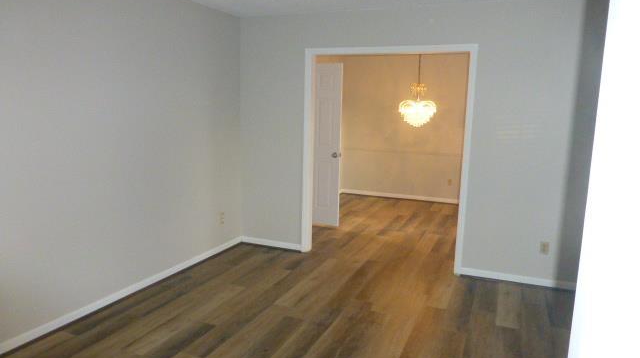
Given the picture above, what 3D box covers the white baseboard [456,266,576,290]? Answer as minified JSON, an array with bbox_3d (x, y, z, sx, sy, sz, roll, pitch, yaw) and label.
[{"bbox_3d":[1.758,0.902,3.961,0.944,0.085,0.020,5,9,22],"label":"white baseboard"}]

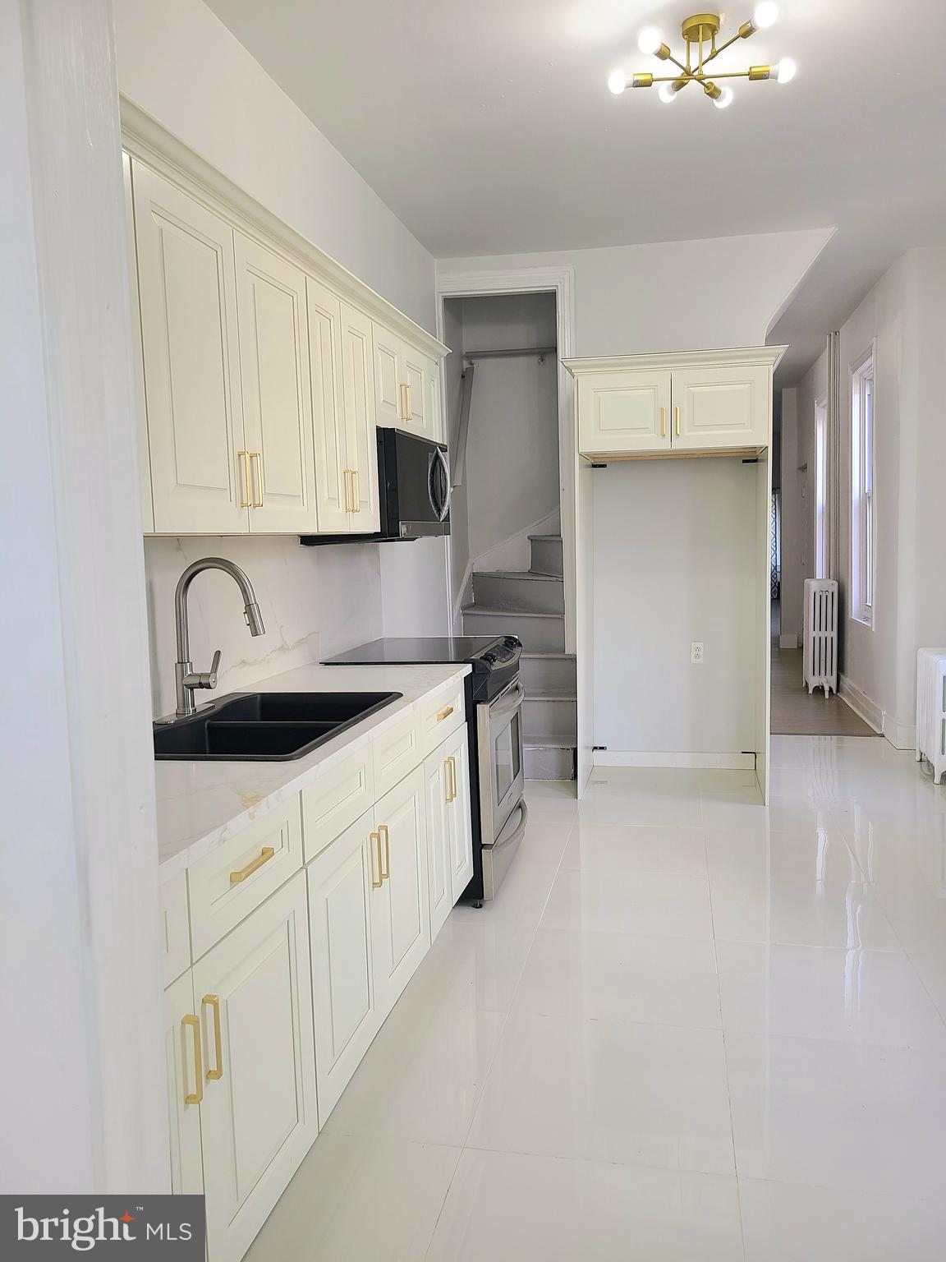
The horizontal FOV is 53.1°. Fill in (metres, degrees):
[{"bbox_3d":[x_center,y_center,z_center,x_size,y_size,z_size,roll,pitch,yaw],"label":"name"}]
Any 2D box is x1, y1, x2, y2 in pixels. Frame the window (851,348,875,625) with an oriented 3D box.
[{"bbox_3d":[2.893,-1.026,6.983,0.120,1.900,0.950,-1,6,12],"label":"window"}]

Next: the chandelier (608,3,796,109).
[{"bbox_3d":[0.734,-1.851,3.041,0.590,0.200,0.540,-1,6,12],"label":"chandelier"}]

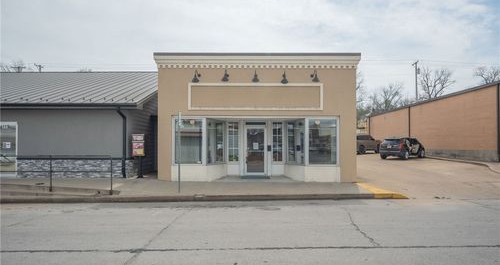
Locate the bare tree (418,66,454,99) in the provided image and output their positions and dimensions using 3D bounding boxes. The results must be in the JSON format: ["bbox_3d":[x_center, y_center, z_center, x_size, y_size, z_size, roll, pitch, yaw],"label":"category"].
[{"bbox_3d":[28.700,-3.830,47.000,6.000,12.700,6.000,0,-1,0],"label":"bare tree"}]

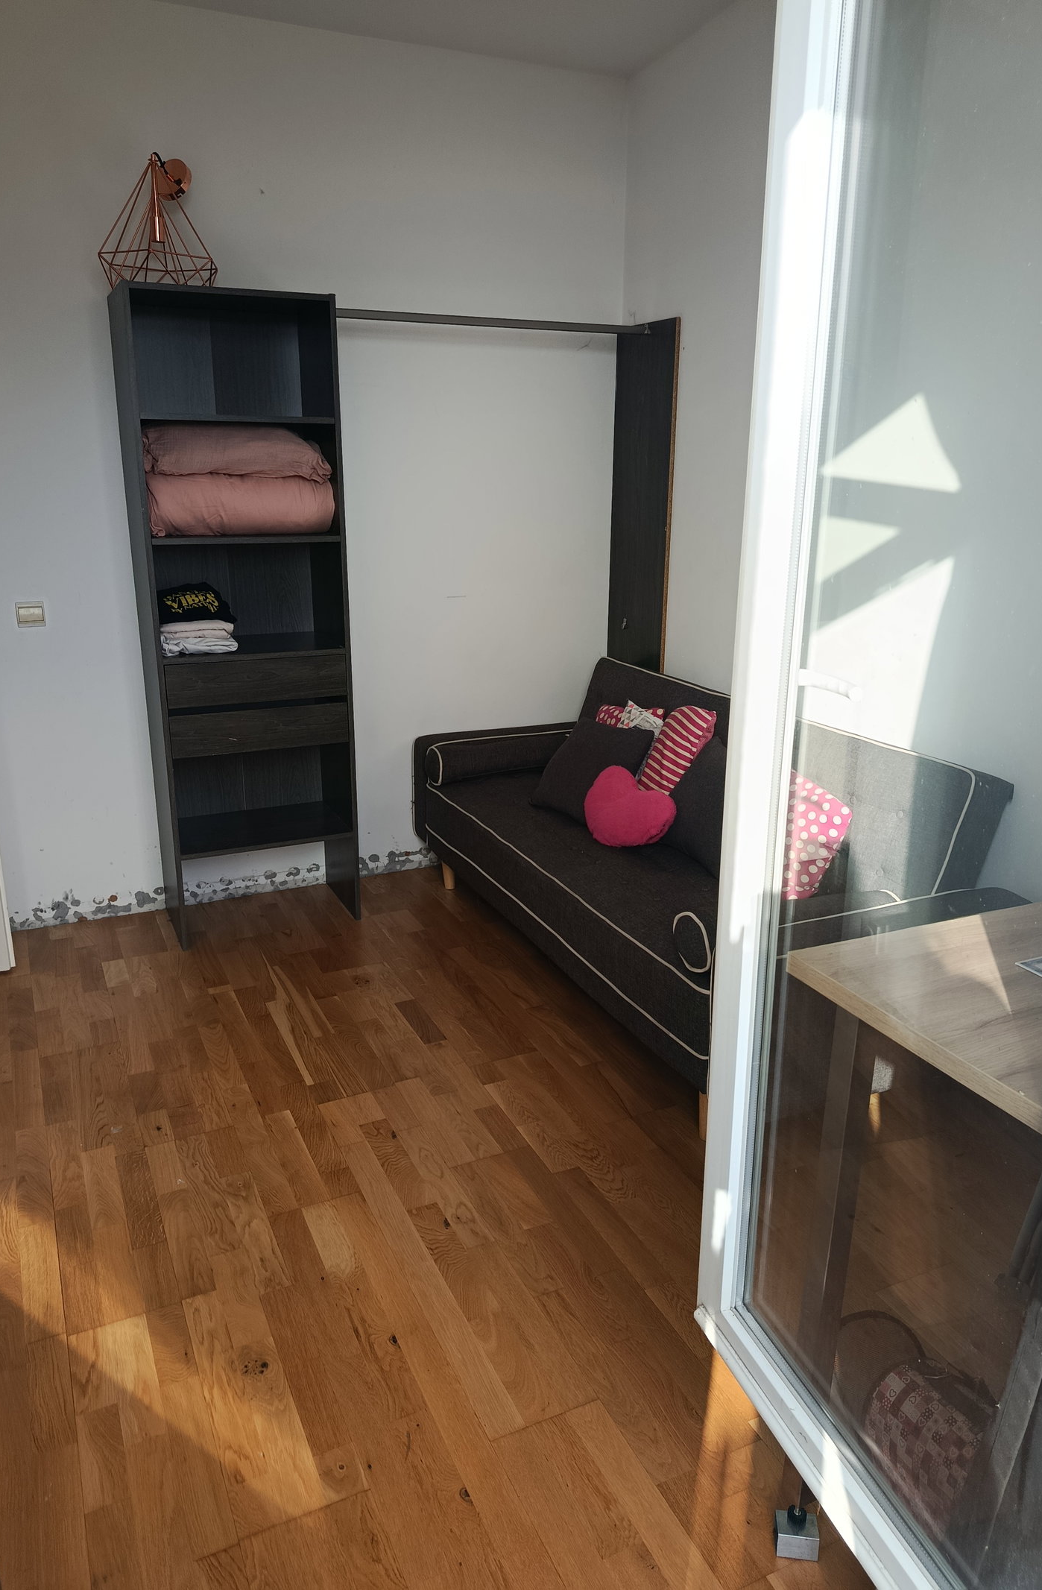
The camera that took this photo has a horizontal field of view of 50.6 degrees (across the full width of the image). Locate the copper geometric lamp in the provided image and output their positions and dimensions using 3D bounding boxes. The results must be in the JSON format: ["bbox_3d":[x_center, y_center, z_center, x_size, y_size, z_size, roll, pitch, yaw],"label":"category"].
[{"bbox_3d":[-1.047,-1.646,3.173,0.353,0.361,0.318,-13,22,-37],"label":"copper geometric lamp"}]

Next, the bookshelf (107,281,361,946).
[{"bbox_3d":[-0.907,-0.538,3.604,0.603,2.010,0.387,-7,19,-24],"label":"bookshelf"}]

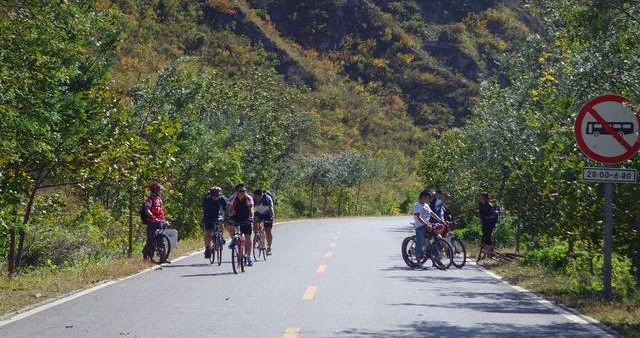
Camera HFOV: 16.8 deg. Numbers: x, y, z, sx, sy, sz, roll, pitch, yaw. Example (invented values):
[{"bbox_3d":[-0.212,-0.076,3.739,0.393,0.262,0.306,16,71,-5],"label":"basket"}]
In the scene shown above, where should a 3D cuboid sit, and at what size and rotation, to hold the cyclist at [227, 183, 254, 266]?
[{"bbox_3d":[-1.494,1.064,40.900,0.580,1.569,0.780,0,-1,6],"label":"cyclist"}]

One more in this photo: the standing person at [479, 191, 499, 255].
[{"bbox_3d":[4.284,1.386,55.000,0.420,1.602,0.500,0,-1,-30],"label":"standing person"}]

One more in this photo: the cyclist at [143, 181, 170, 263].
[{"bbox_3d":[-3.530,1.158,46.700,0.480,1.764,0.520,-1,-1,44],"label":"cyclist"}]

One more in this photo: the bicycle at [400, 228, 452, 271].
[{"bbox_3d":[2.197,1.556,44.200,0.580,0.987,1.700,1,-1,-43],"label":"bicycle"}]

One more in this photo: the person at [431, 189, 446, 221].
[{"bbox_3d":[2.519,1.238,45.600,0.500,1.592,0.600,1,-1,-43],"label":"person"}]

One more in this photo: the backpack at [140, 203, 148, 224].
[{"bbox_3d":[-3.772,0.970,46.900,0.220,0.466,0.320,-1,-1,41],"label":"backpack"}]

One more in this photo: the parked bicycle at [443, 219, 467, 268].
[{"bbox_3d":[2.664,1.557,45.200,0.580,1.003,1.680,1,-1,-41],"label":"parked bicycle"}]

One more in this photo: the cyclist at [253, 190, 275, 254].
[{"bbox_3d":[-1.265,1.219,49.300,0.530,1.550,0.750,0,-1,11],"label":"cyclist"}]

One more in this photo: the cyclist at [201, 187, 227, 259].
[{"bbox_3d":[-2.227,1.143,45.800,0.540,1.588,0.750,0,-1,-10],"label":"cyclist"}]

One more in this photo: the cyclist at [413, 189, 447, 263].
[{"bbox_3d":[2.227,1.200,44.200,0.520,1.584,0.620,1,-1,-43],"label":"cyclist"}]

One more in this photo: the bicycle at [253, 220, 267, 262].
[{"bbox_3d":[-1.353,1.603,49.200,0.520,0.955,1.680,0,-1,11],"label":"bicycle"}]

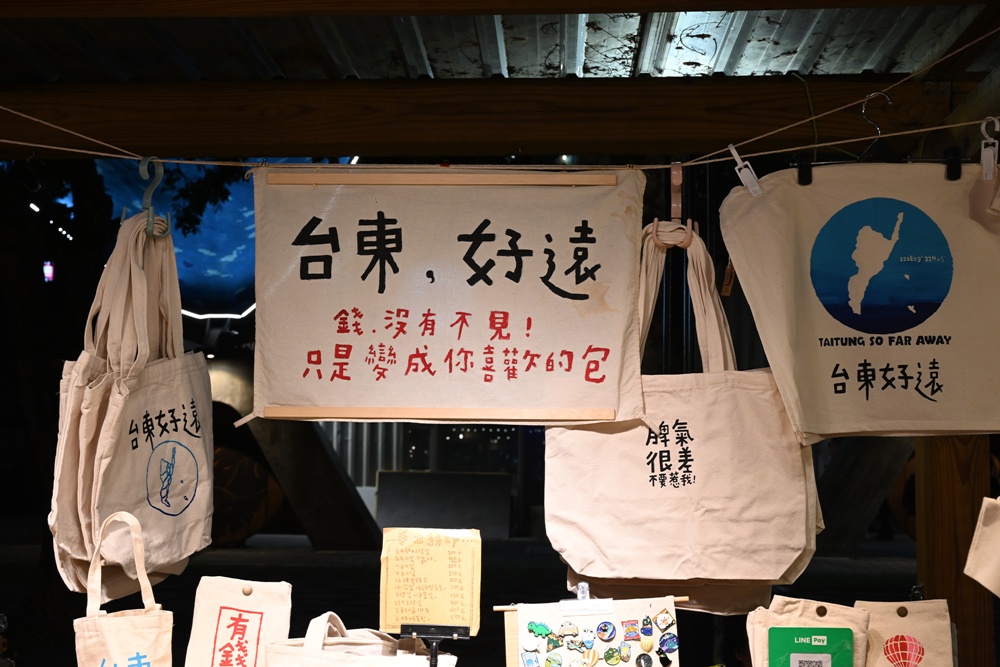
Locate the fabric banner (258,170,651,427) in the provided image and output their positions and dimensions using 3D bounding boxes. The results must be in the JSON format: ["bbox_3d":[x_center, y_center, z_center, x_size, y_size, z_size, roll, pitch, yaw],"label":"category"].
[{"bbox_3d":[-0.082,-0.061,2.200,0.635,0.409,0.030,0,-3,1],"label":"fabric banner"}]

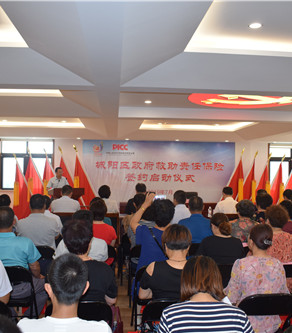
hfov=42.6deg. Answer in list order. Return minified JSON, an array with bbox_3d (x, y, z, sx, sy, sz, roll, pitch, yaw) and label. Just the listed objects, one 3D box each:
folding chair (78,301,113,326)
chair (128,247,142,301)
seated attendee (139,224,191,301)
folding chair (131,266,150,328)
[{"bbox_3d":[-0.436,1.246,2.579,0.450,0.800,0.500,1,-1,-5],"label":"folding chair"},{"bbox_3d":[0.025,1.265,4.590,0.450,0.780,0.480,1,-1,-5],"label":"chair"},{"bbox_3d":[0.180,0.996,2.689,0.500,1.250,0.800,1,-1,-5],"label":"seated attendee"},{"bbox_3d":[0.105,1.255,3.640,0.450,0.780,0.480,1,-1,-5],"label":"folding chair"}]

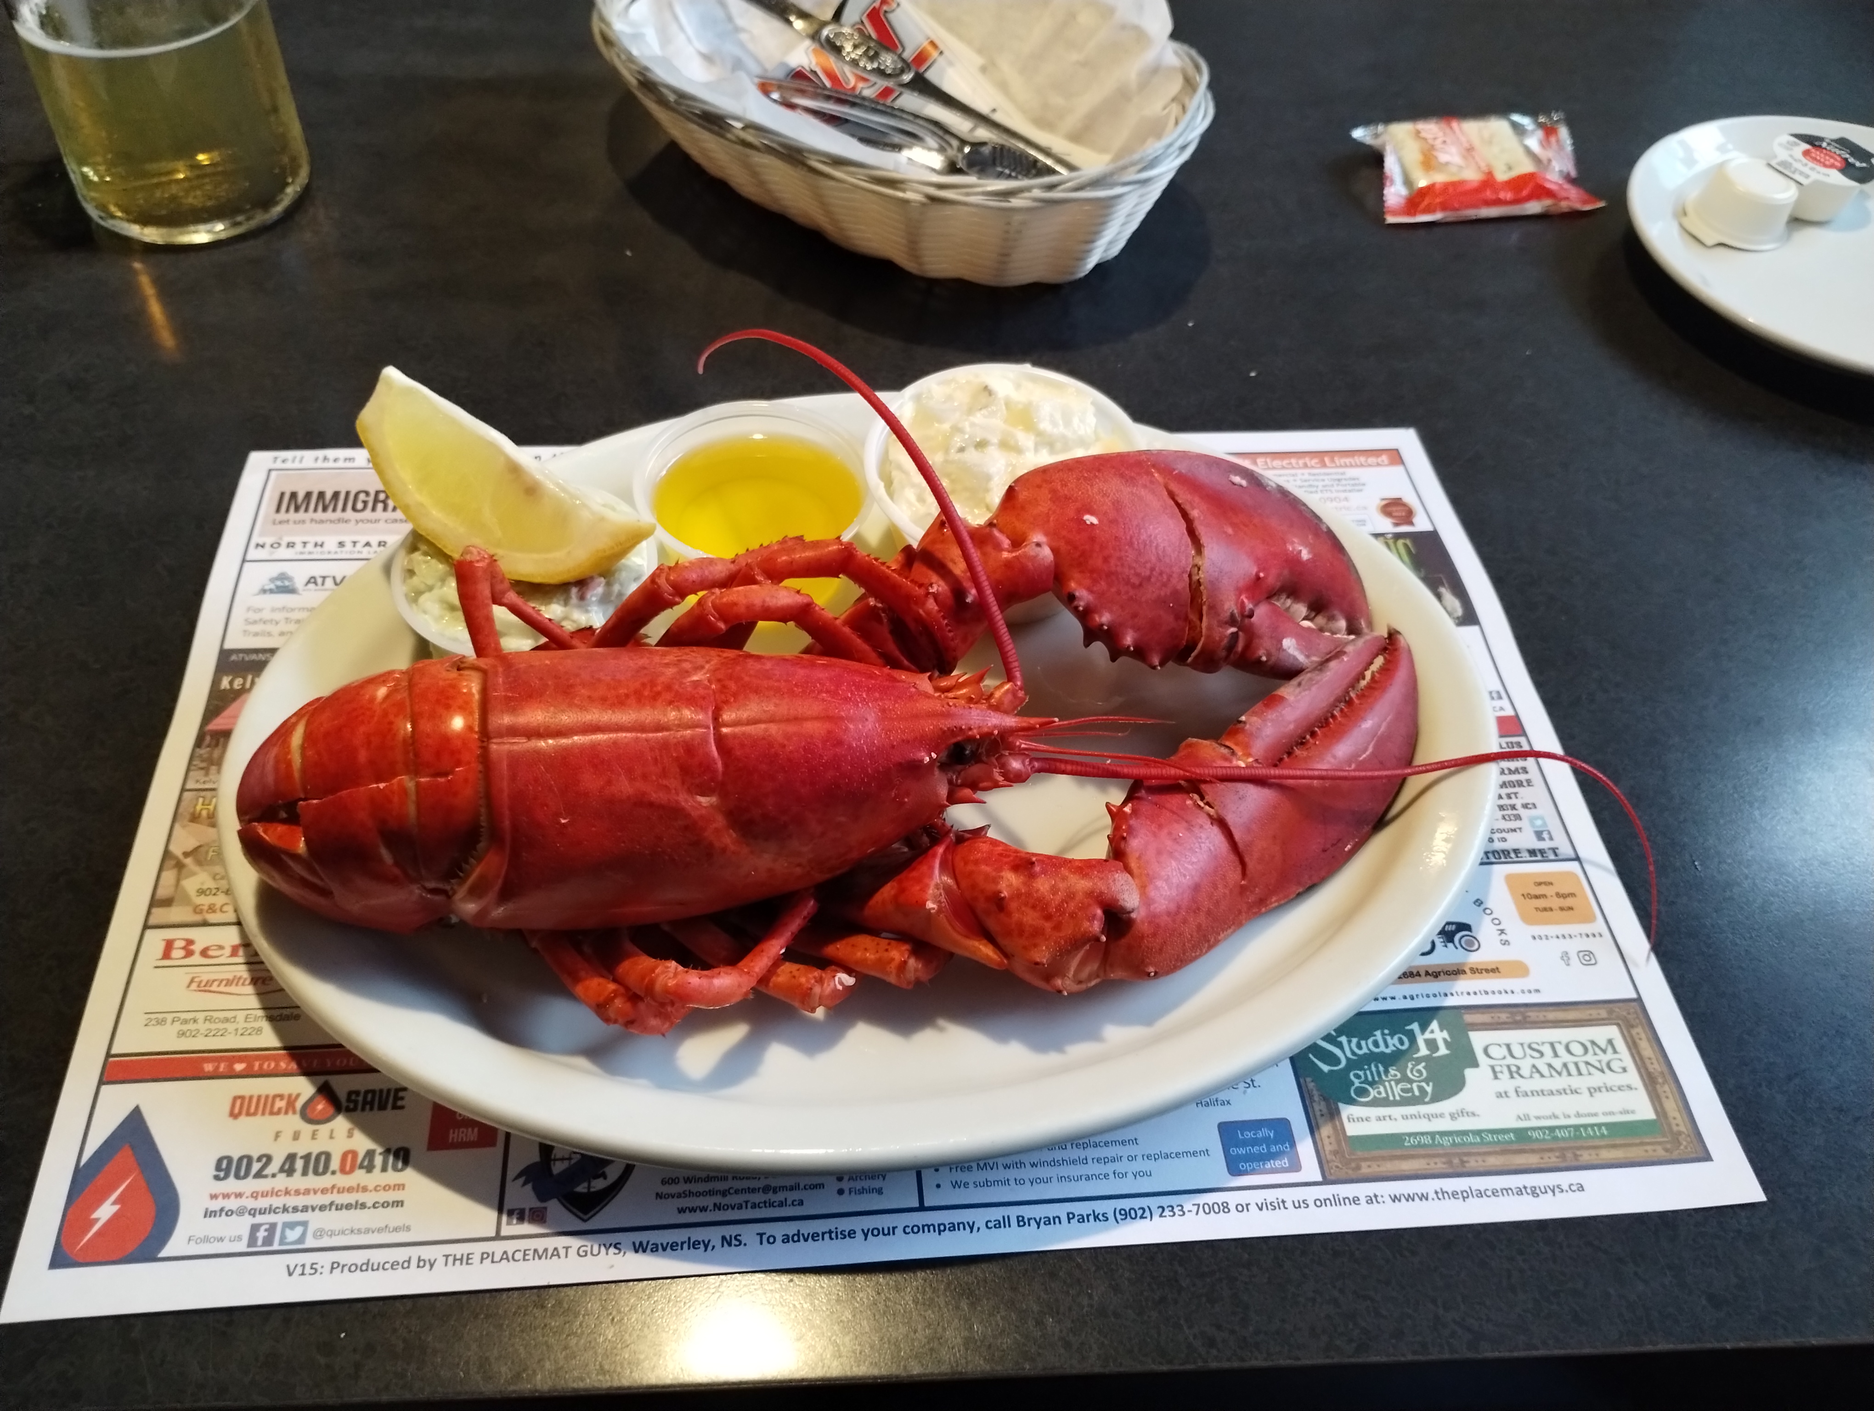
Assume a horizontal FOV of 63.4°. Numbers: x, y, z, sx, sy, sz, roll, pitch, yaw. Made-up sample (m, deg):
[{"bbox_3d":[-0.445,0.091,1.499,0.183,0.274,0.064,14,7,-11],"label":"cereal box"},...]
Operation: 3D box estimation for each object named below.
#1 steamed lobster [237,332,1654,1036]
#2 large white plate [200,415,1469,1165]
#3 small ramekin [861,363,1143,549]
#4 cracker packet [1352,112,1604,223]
[{"bbox_3d":[0.005,-0.014,0.357,0.312,0.072,0.173,-5,50,-9],"label":"steamed lobster"},{"bbox_3d":[-0.014,0.009,0.372,0.298,0.027,0.228,-8,51,-11],"label":"large white plate"},{"bbox_3d":[0.017,-0.051,0.404,0.074,0.039,0.074,-3,56,-5],"label":"small ramekin"},{"bbox_3d":[0.207,-0.210,0.580,0.092,0.017,0.060,-8,51,-11],"label":"cracker packet"}]

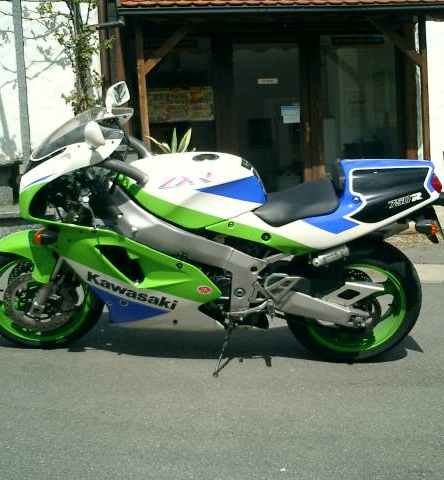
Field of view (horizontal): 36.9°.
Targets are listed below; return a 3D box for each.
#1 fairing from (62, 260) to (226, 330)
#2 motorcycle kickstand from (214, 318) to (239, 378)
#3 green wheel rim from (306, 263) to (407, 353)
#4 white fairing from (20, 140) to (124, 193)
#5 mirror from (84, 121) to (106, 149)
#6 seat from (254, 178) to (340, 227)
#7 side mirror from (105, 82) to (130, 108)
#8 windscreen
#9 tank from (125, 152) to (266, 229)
[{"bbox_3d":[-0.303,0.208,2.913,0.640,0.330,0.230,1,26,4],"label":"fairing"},{"bbox_3d":[0.014,0.469,2.918,0.065,0.299,0.055,18,-7,6],"label":"motorcycle kickstand"},{"bbox_3d":[0.584,0.268,3.005,0.460,0.460,0.155,1,26,4],"label":"green wheel rim"},{"bbox_3d":[-0.607,-0.369,2.782,0.490,0.250,0.420,1,26,4],"label":"white fairing"},{"bbox_3d":[-0.467,-0.389,2.455,0.080,0.095,0.145,-8,27,-15],"label":"mirror"},{"bbox_3d":[0.313,-0.193,2.800,0.350,0.155,0.300,1,26,4],"label":"seat"},{"bbox_3d":[-0.462,-0.640,2.946,0.085,0.095,0.145,11,28,22],"label":"side mirror"},{"bbox_3d":[-0.578,-0.425,2.752,0.430,0.205,0.350,1,26,4],"label":"windscreen"},{"bbox_3d":[-0.077,-0.238,2.807,0.590,0.280,0.360,1,26,4],"label":"tank"}]

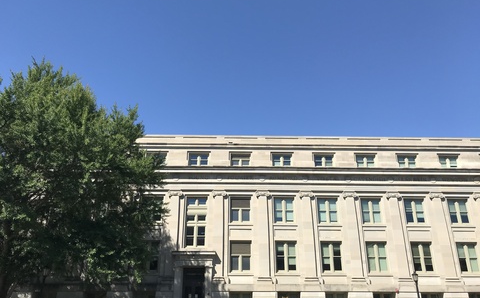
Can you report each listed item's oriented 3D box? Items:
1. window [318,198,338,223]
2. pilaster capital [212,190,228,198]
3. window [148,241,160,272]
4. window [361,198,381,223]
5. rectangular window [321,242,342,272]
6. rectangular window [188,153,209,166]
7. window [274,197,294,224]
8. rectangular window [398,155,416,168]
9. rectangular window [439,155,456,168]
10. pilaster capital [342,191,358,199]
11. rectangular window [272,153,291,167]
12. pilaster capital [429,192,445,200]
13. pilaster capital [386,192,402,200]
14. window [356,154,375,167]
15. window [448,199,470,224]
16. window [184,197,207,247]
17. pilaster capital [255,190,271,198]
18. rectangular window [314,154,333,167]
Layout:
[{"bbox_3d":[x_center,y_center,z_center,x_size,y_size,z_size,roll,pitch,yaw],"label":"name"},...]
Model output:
[{"bbox_3d":[7.872,5.473,34.619,1.791,2.256,0.300,1,-22,-1],"label":"window"},{"bbox_3d":[-1.797,3.987,34.469,1.292,0.663,0.400,1,-22,-1],"label":"pilaster capital"},{"bbox_3d":[-7.308,8.623,31.348,1.520,2.240,0.250,0,-20,0],"label":"window"},{"bbox_3d":[11.824,5.509,34.709,1.774,2.256,0.300,1,-22,-1],"label":"window"},{"bbox_3d":[8.477,9.988,35.981,1.930,2.750,0.200,1,-22,-1],"label":"rectangular window"},{"bbox_3d":[-3.680,0.932,34.504,1.530,1.030,0.250,0,-20,0],"label":"rectangular window"},{"bbox_3d":[3.738,5.175,32.729,1.440,2.070,0.250,0,-20,0],"label":"window"},{"bbox_3d":[14.921,1.113,34.606,1.530,1.030,0.250,0,-20,0],"label":"rectangular window"},{"bbox_3d":[19.683,1.144,36.643,1.791,1.292,0.300,1,-22,-1],"label":"rectangular window"},{"bbox_3d":[9.332,3.931,32.815,1.110,0.570,0.450,0,-20,0],"label":"pilaster capital"},{"bbox_3d":[4.229,1.175,39.570,1.820,1.600,0.200,1,-22,-1],"label":"rectangular window"},{"bbox_3d":[16.632,3.939,32.879,1.110,0.570,0.450,0,-20,0],"label":"pilaster capital"},{"bbox_3d":[13.063,3.935,32.848,1.110,0.570,0.450,0,-20,0],"label":"pilaster capital"},{"bbox_3d":[12.833,1.278,39.707,1.820,1.610,0.200,1,-22,-1],"label":"window"},{"bbox_3d":[18.459,5.277,32.826,1.440,2.070,0.250,0,-20,0],"label":"window"},{"bbox_3d":[-3.681,6.081,32.325,1.560,4.100,0.250,0,-20,0],"label":"window"},{"bbox_3d":[2.206,4.371,37.727,1.450,0.740,0.450,1,-22,-1],"label":"pilaster capital"},{"bbox_3d":[7.872,1.038,36.375,1.791,1.292,0.300,1,-22,-1],"label":"rectangular window"}]

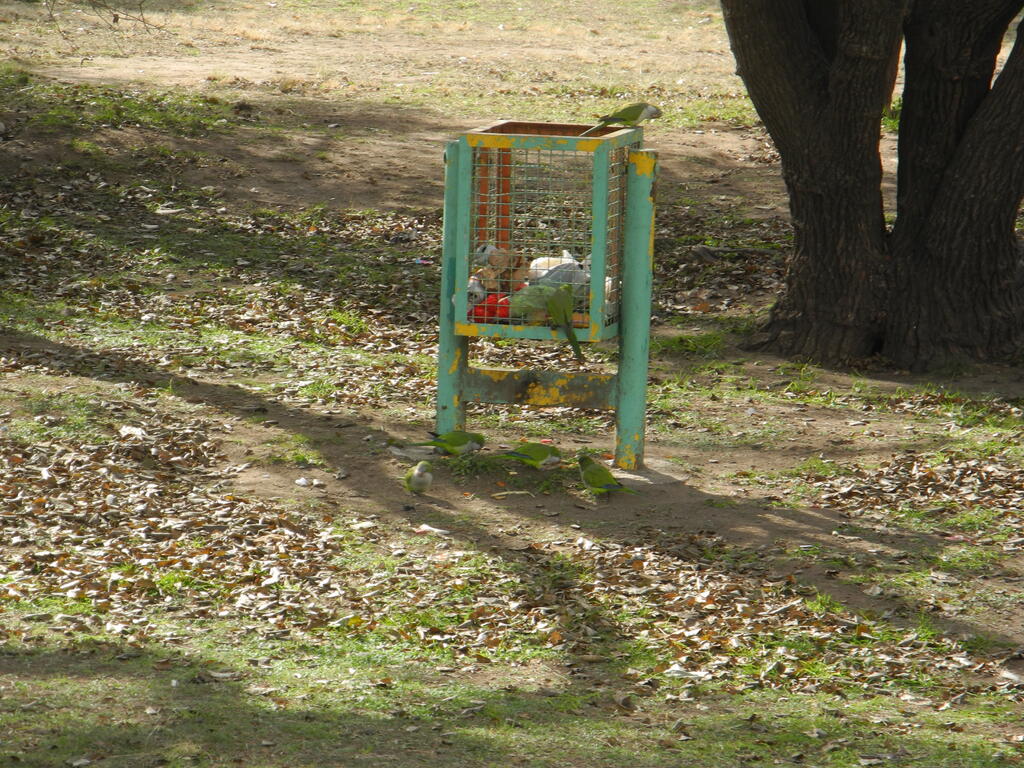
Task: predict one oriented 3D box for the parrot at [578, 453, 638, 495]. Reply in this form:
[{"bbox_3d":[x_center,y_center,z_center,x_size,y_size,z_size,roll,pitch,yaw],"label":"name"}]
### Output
[{"bbox_3d":[0.298,0.283,18.300,0.205,0.115,0.075,4,8,22],"label":"parrot"}]

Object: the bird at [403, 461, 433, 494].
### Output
[{"bbox_3d":[-0.294,0.291,18.420,0.075,0.100,0.190,-1,8,-20],"label":"bird"}]

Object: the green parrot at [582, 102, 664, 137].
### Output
[{"bbox_3d":[0.349,-0.843,18.850,0.260,0.105,0.080,3,8,11],"label":"green parrot"}]

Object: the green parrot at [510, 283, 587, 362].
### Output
[{"bbox_3d":[0.112,-0.193,18.600,0.200,0.250,0.120,2,8,6],"label":"green parrot"}]

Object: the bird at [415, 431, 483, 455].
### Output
[{"bbox_3d":[-0.206,0.190,18.900,0.240,0.080,0.080,2,8,7],"label":"bird"}]

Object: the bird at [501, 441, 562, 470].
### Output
[{"bbox_3d":[0.056,0.227,18.800,0.225,0.080,0.080,4,8,21],"label":"bird"}]

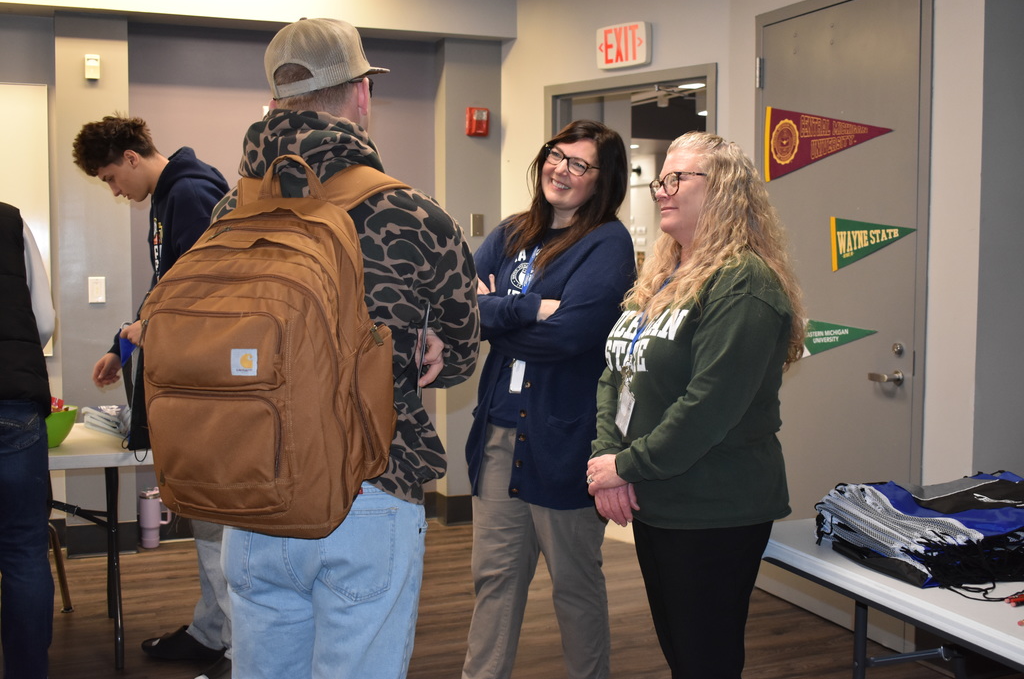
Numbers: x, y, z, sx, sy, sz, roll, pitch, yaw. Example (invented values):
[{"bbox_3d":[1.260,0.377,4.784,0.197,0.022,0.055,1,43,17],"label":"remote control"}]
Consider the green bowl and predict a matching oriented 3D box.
[{"bbox_3d":[-1.585,0.291,3.803,0.265,0.125,0.265,-2,4,-23],"label":"green bowl"}]

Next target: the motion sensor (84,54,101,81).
[{"bbox_3d":[-1.883,-1.221,5.109,0.066,0.112,0.047,-1,4,-22],"label":"motion sensor"}]

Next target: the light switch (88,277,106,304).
[{"bbox_3d":[-1.871,-0.223,5.132,0.071,0.115,0.012,-1,4,-20],"label":"light switch"}]

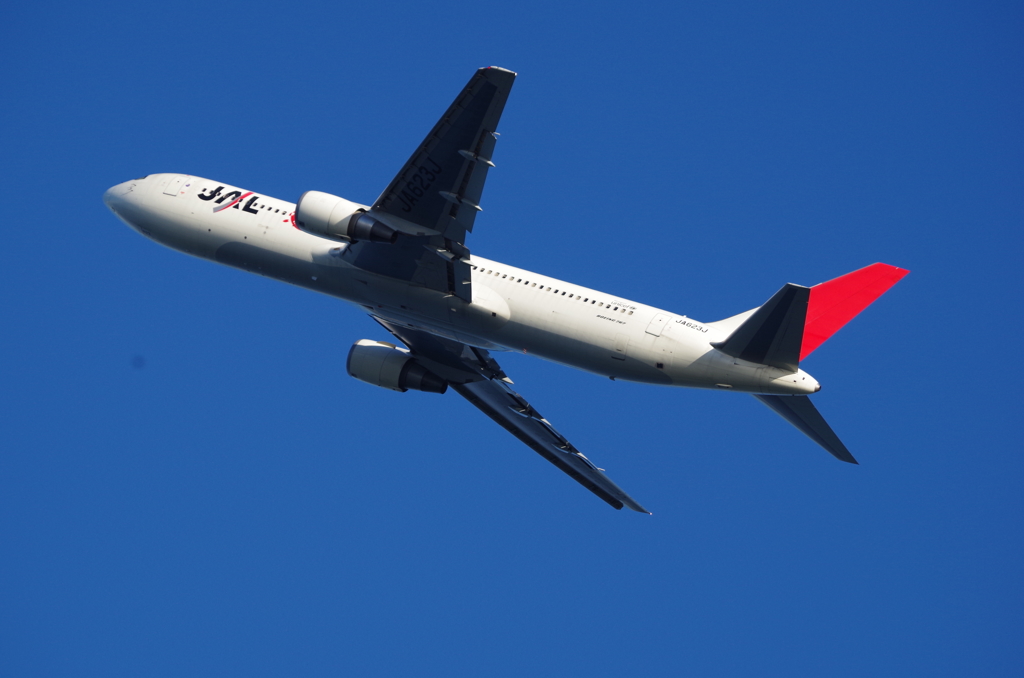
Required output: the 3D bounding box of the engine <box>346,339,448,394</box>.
[{"bbox_3d":[-7.487,2.167,540.779,6.800,3.000,2.900,17,-32,25],"label":"engine"}]

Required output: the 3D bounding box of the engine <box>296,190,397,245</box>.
[{"bbox_3d":[-10.604,-7.534,528.443,6.800,3.000,2.900,17,-32,25],"label":"engine"}]

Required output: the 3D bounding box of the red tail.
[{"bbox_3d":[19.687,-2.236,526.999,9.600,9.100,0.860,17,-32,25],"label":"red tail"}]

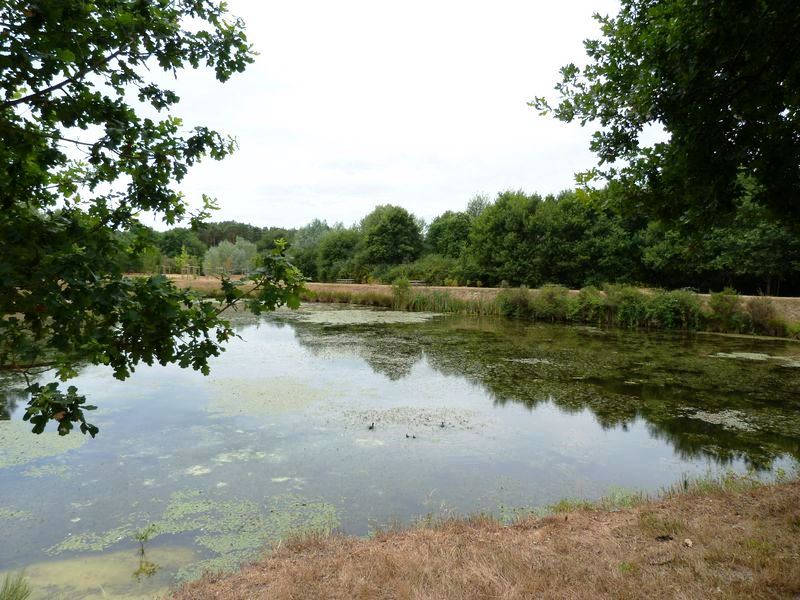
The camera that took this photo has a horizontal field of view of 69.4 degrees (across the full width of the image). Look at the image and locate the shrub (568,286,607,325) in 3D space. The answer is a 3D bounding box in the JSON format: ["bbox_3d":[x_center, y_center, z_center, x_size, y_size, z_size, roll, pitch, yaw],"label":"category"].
[{"bbox_3d":[10.871,0.319,33.500,2.159,2.137,2.049,0,3,0],"label":"shrub"}]

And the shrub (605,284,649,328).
[{"bbox_3d":[12.152,0.349,31.000,2.313,2.290,2.195,0,3,0],"label":"shrub"}]

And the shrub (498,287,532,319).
[{"bbox_3d":[7.233,0.158,36.500,2.229,1.961,2.115,0,3,0],"label":"shrub"}]

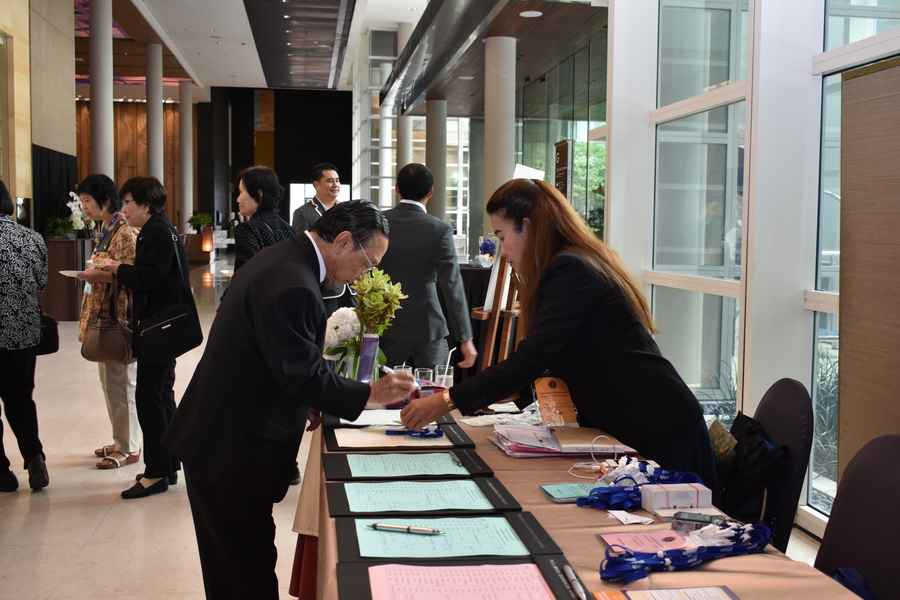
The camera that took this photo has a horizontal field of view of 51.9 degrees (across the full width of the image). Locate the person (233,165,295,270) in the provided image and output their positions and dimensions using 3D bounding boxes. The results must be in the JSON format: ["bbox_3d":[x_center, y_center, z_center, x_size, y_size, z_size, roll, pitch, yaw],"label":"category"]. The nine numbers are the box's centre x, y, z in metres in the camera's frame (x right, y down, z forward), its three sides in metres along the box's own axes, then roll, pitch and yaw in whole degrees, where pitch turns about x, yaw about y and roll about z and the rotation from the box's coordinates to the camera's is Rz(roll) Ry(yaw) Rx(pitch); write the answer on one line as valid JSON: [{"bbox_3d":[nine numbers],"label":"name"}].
[{"bbox_3d":[-0.957,0.122,4.770,0.380,1.610,0.450,4,6,29],"label":"person"}]

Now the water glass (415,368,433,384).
[{"bbox_3d":[-0.091,0.282,3.157,0.062,0.095,0.062,1,5,0],"label":"water glass"}]

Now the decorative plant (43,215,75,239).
[{"bbox_3d":[-5.487,-1.030,12.963,0.450,0.340,0.430,-1,5,-22],"label":"decorative plant"}]

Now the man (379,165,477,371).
[{"bbox_3d":[-0.167,0.135,4.724,0.540,1.660,0.320,1,4,9],"label":"man"}]

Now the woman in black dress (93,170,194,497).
[{"bbox_3d":[-1.535,0.169,4.680,0.500,1.570,0.480,0,4,-7],"label":"woman in black dress"}]

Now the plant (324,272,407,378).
[{"bbox_3d":[-0.288,0.119,3.072,0.270,0.430,0.230,1,5,0],"label":"plant"}]

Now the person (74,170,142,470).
[{"bbox_3d":[-1.861,0.103,5.090,0.380,1.570,0.430,-2,6,-33],"label":"person"}]

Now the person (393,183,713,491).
[{"bbox_3d":[0.295,0.406,2.575,0.880,1.460,0.530,2,5,18],"label":"person"}]

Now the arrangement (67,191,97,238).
[{"bbox_3d":[-4.723,-1.094,11.855,0.360,0.610,0.340,1,5,0],"label":"arrangement"}]

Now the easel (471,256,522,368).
[{"bbox_3d":[0.348,0.198,4.629,0.680,1.560,0.580,2,5,22],"label":"easel"}]

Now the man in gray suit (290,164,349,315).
[{"bbox_3d":[-0.775,0.002,5.918,0.500,1.730,0.330,-3,6,-41],"label":"man in gray suit"}]

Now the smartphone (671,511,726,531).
[{"bbox_3d":[0.495,0.440,1.839,0.105,0.020,0.050,2,5,14],"label":"smartphone"}]

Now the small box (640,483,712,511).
[{"bbox_3d":[0.473,0.419,1.936,0.128,0.050,0.056,0,5,-9],"label":"small box"}]

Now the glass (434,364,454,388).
[{"bbox_3d":[-0.019,0.280,3.136,0.062,0.105,0.062,1,5,0],"label":"glass"}]

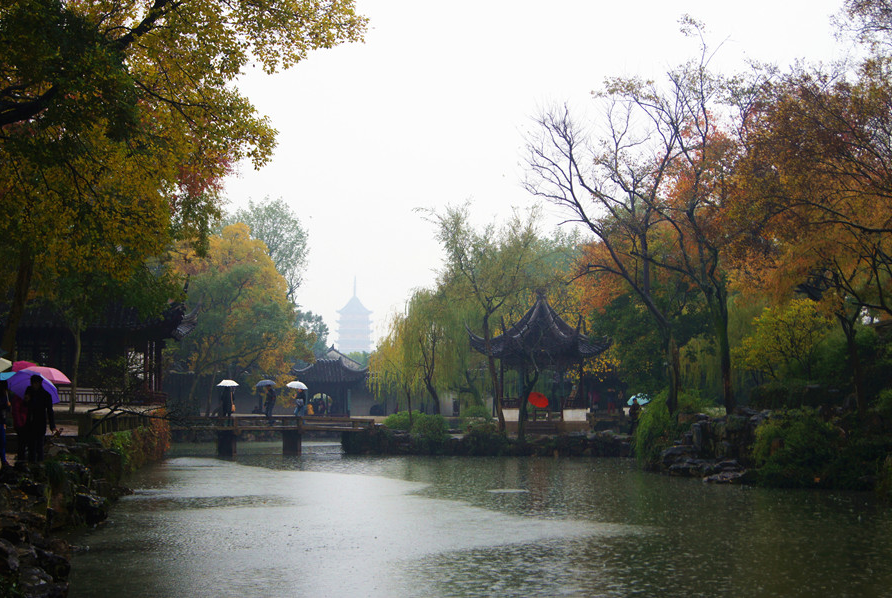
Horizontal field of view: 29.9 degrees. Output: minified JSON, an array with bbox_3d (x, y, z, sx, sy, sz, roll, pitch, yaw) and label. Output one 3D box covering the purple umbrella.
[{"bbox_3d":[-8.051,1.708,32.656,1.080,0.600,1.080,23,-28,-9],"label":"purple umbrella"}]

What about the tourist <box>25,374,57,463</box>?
[{"bbox_3d":[-7.857,2.324,32.420,0.580,1.720,0.380,0,-3,-6],"label":"tourist"}]

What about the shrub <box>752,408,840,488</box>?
[{"bbox_3d":[10.160,4.333,48.500,2.550,2.320,2.300,0,-3,0],"label":"shrub"}]

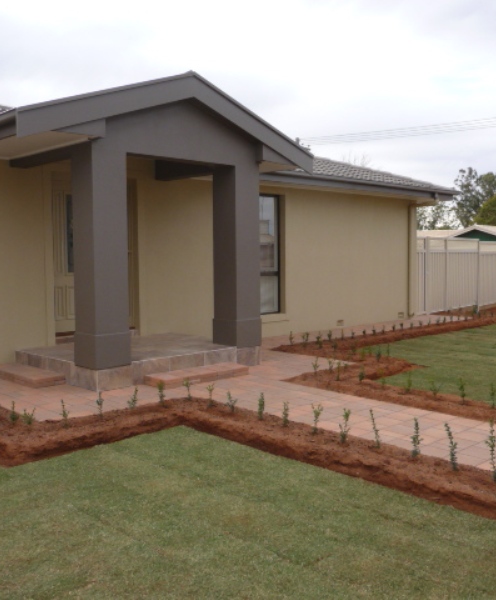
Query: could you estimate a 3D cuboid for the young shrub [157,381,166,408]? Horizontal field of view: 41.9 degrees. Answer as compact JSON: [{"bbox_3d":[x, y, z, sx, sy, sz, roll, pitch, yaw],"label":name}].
[{"bbox_3d":[-0.801,0.869,6.014,0.088,0.235,0.088,0,3,0],"label":"young shrub"}]

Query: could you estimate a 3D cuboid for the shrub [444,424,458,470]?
[{"bbox_3d":[1.306,0.933,4.127,0.089,0.301,0.089,-4,5,-44],"label":"shrub"}]

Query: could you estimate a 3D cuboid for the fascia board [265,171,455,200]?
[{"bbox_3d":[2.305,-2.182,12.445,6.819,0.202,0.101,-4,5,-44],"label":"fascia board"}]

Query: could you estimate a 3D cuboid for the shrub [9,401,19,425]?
[{"bbox_3d":[-1.969,0.939,5.426,0.080,0.187,0.080,-4,5,-44],"label":"shrub"}]

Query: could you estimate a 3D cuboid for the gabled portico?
[{"bbox_3d":[-1.338,-0.860,8.092,4.156,3.443,2.152,-4,5,-44],"label":"gabled portico"}]

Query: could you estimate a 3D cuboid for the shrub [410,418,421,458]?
[{"bbox_3d":[1.136,0.935,4.385,0.075,0.268,0.075,-4,5,-44],"label":"shrub"}]

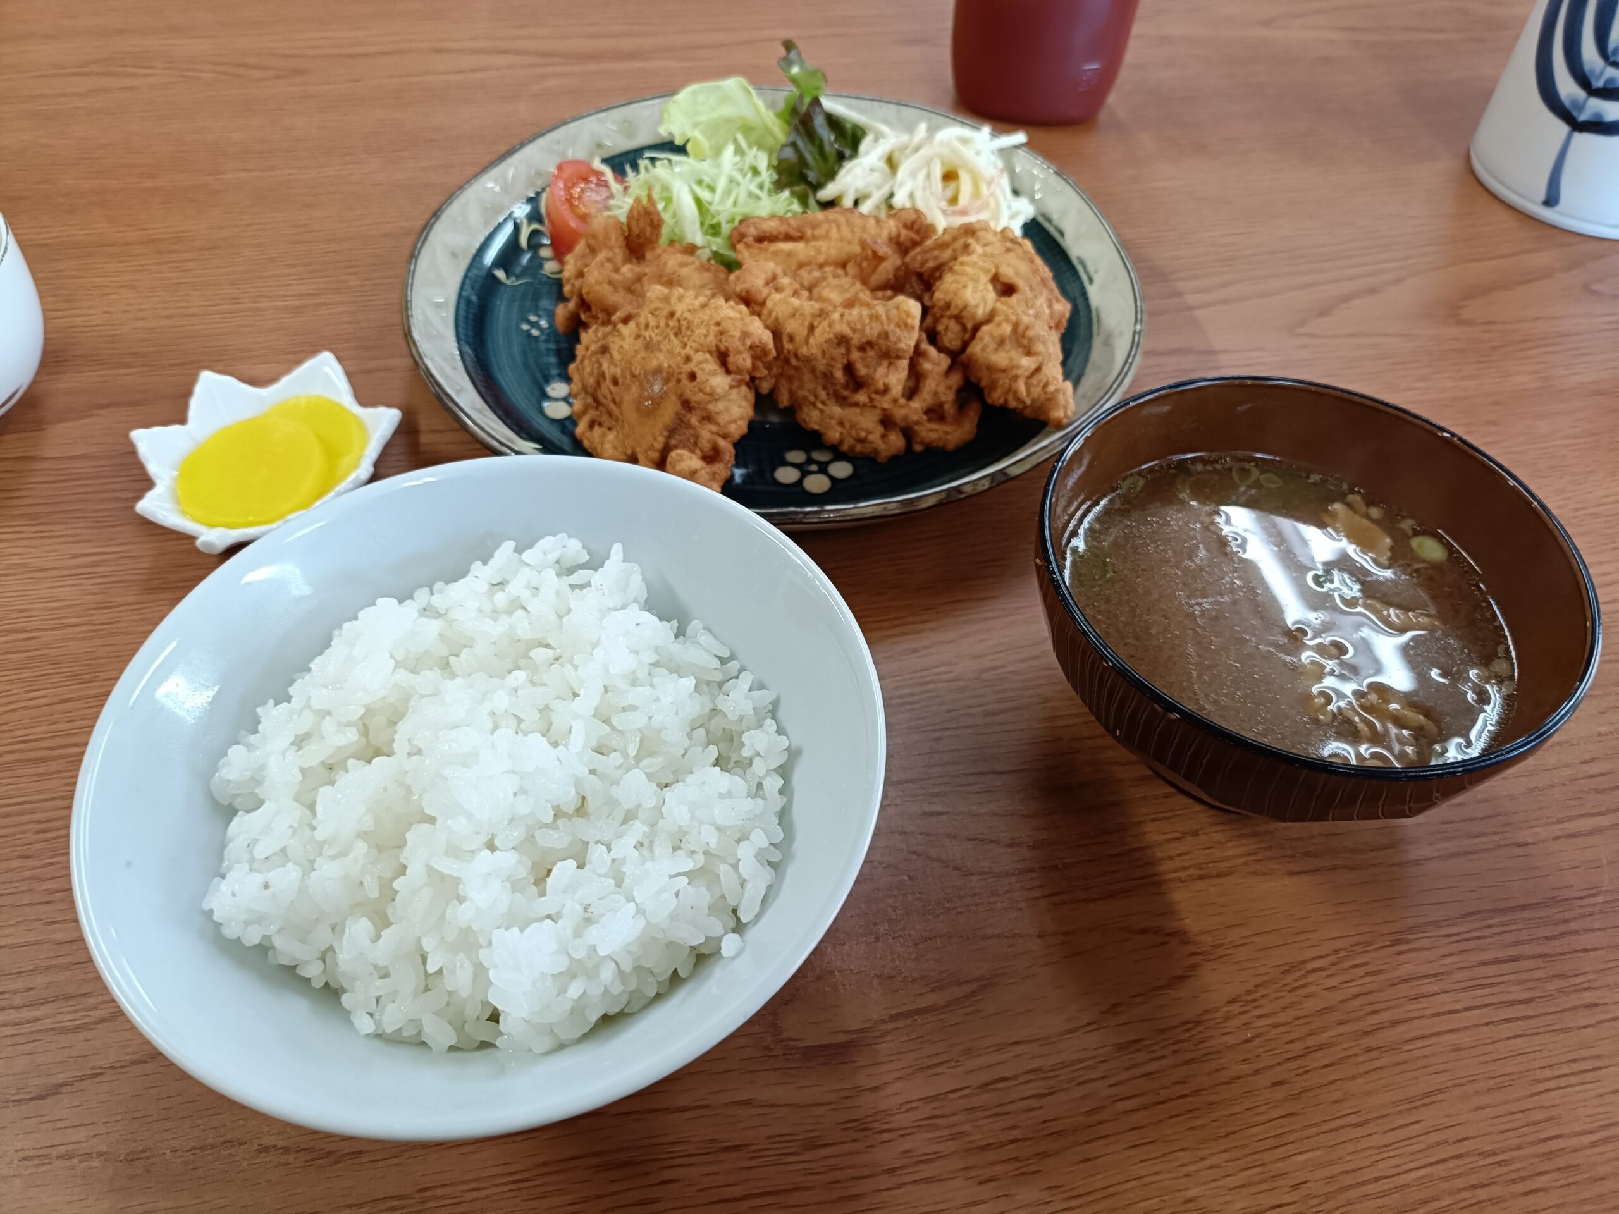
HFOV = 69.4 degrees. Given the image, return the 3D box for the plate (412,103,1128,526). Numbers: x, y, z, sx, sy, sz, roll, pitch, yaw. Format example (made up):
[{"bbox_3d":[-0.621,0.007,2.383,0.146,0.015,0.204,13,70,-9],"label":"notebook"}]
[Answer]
[{"bbox_3d":[-0.011,-0.101,0.387,0.231,0.031,0.231,1,50,-1],"label":"plate"}]

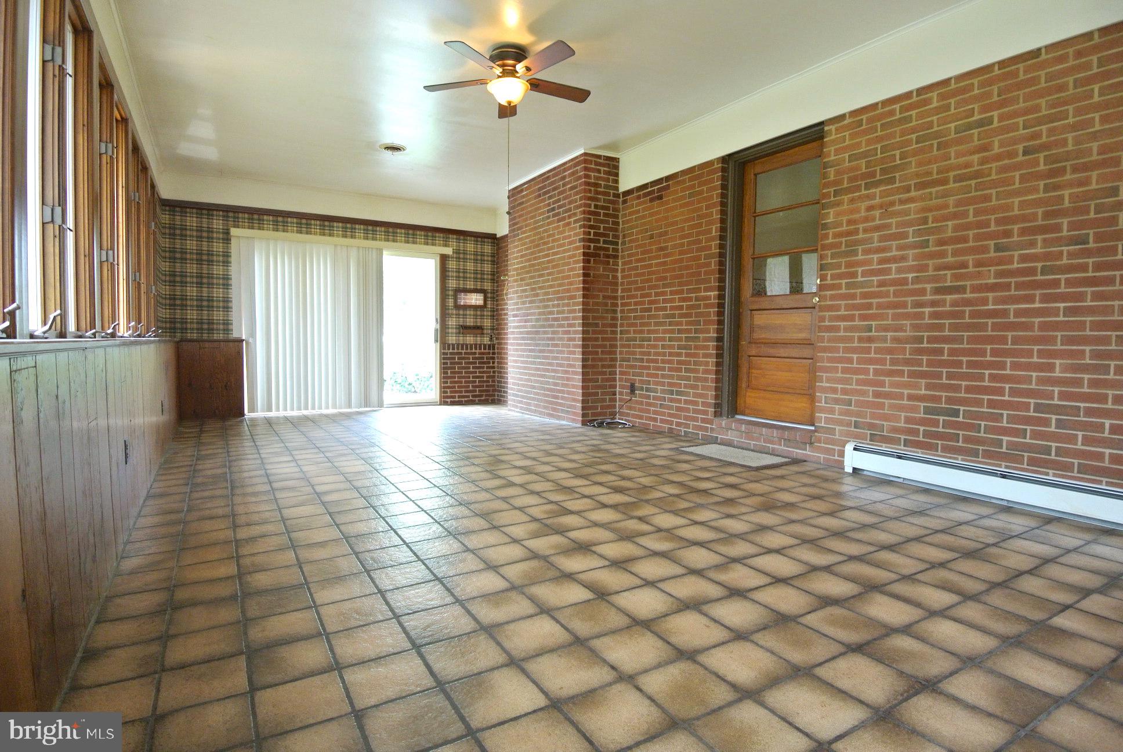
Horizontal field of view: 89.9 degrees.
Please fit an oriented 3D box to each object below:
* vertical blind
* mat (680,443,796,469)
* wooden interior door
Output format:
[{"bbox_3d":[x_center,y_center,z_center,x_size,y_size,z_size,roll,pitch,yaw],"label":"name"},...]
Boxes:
[{"bbox_3d":[-2.967,-0.583,6.720,1.640,2.020,0.100,-1,4,-32],"label":"vertical blind"},{"bbox_3d":[1.273,0.572,4.142,0.480,0.018,0.790,-2,4,-31],"label":"mat"},{"bbox_3d":[1.693,-0.672,4.337,0.050,2.035,0.790,-2,4,-31],"label":"wooden interior door"}]

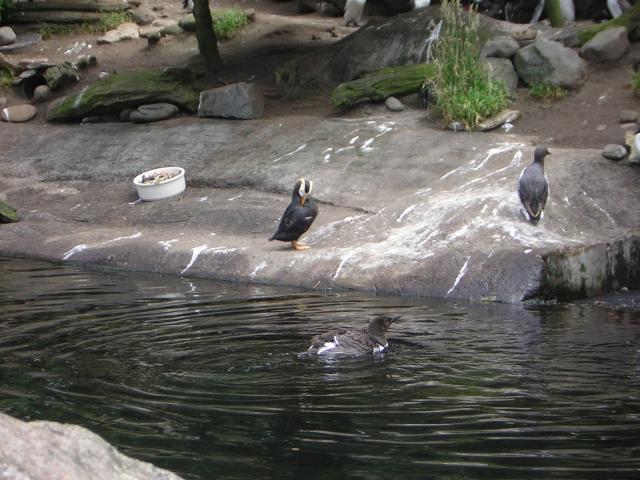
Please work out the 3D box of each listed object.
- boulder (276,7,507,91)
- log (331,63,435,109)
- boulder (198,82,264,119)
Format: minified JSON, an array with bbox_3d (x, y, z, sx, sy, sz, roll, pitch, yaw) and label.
[{"bbox_3d":[0.480,-1.285,13.400,1.500,0.500,0.900,0,10,0],"label":"boulder"},{"bbox_3d":[0.386,-0.871,11.250,0.660,0.155,0.180,-12,14,-20],"label":"log"},{"bbox_3d":[-0.501,-0.789,11.300,0.330,0.190,0.240,4,12,18],"label":"boulder"}]

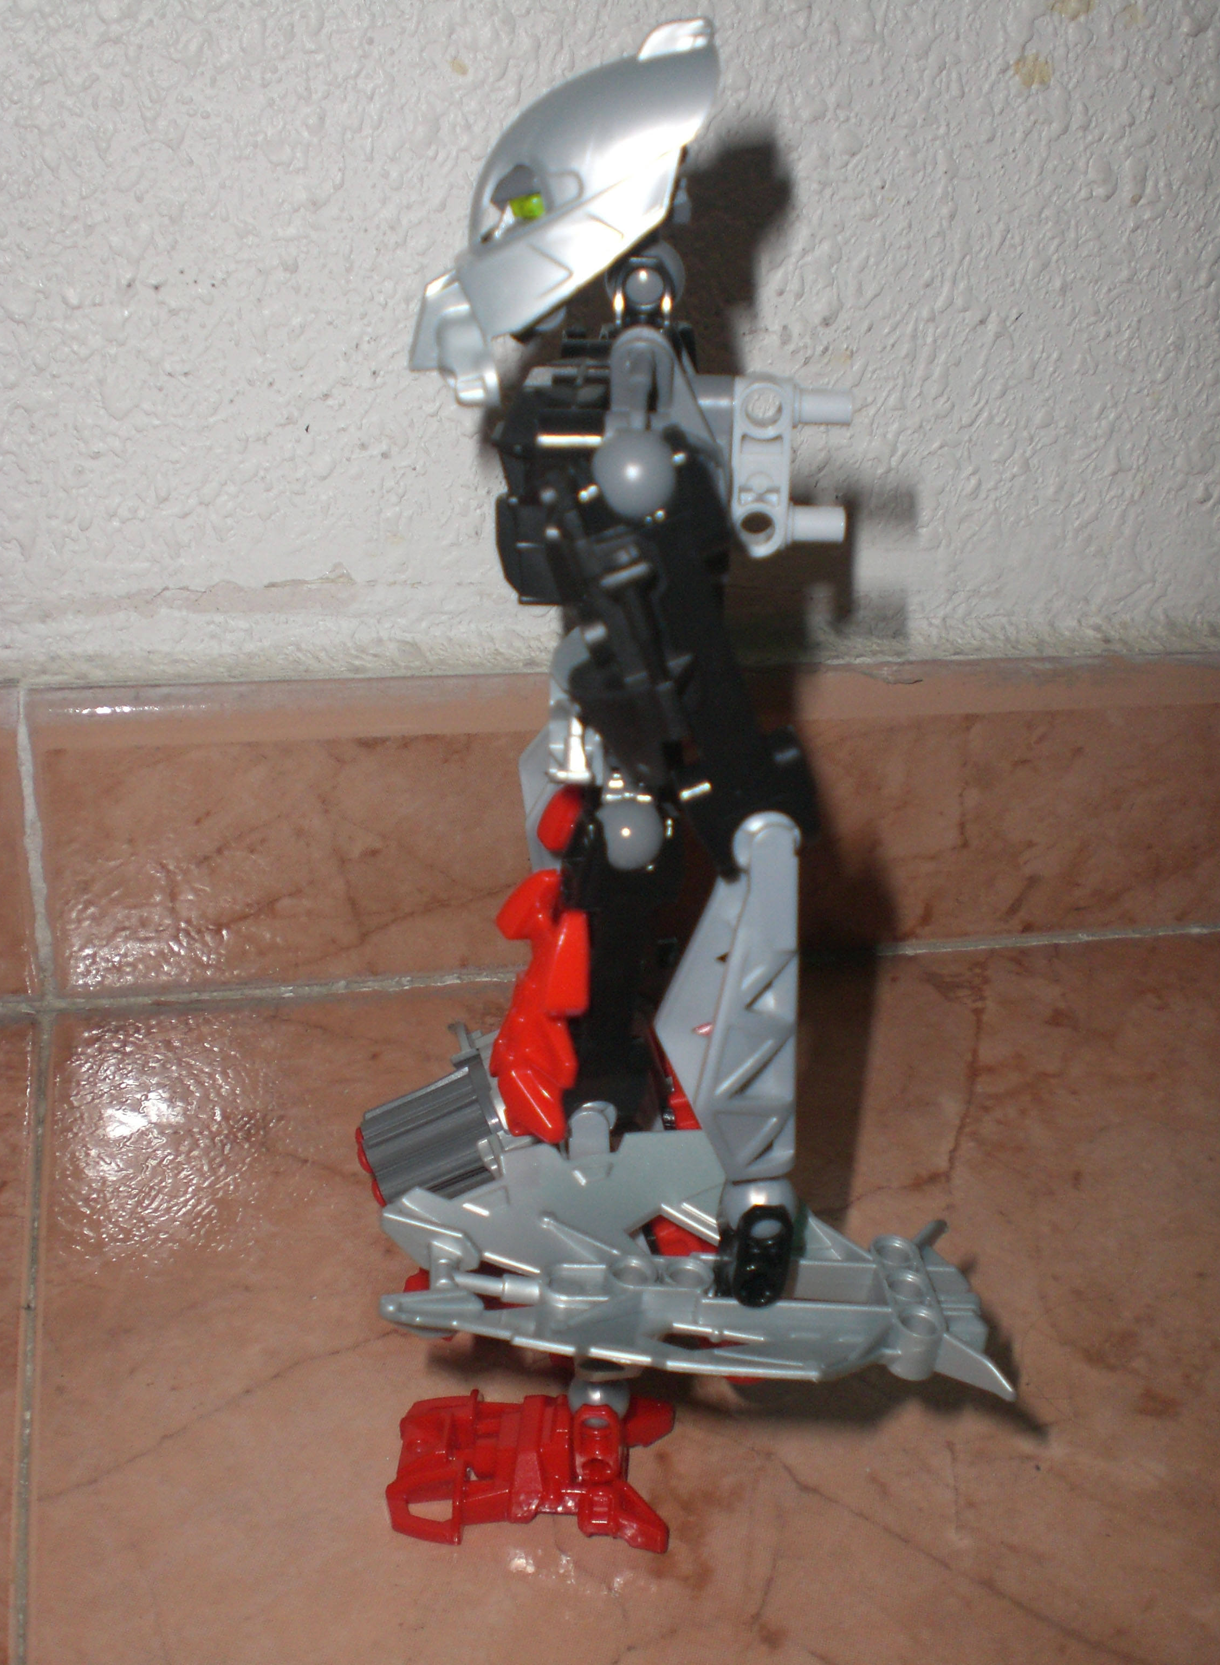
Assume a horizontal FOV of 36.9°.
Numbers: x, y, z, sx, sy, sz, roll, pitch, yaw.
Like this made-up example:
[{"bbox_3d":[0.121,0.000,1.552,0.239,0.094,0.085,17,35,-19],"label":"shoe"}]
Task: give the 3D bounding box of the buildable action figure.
[{"bbox_3d":[0.012,0.008,0.268,0.102,0.224,0.116,3,26,0],"label":"buildable action figure"}]

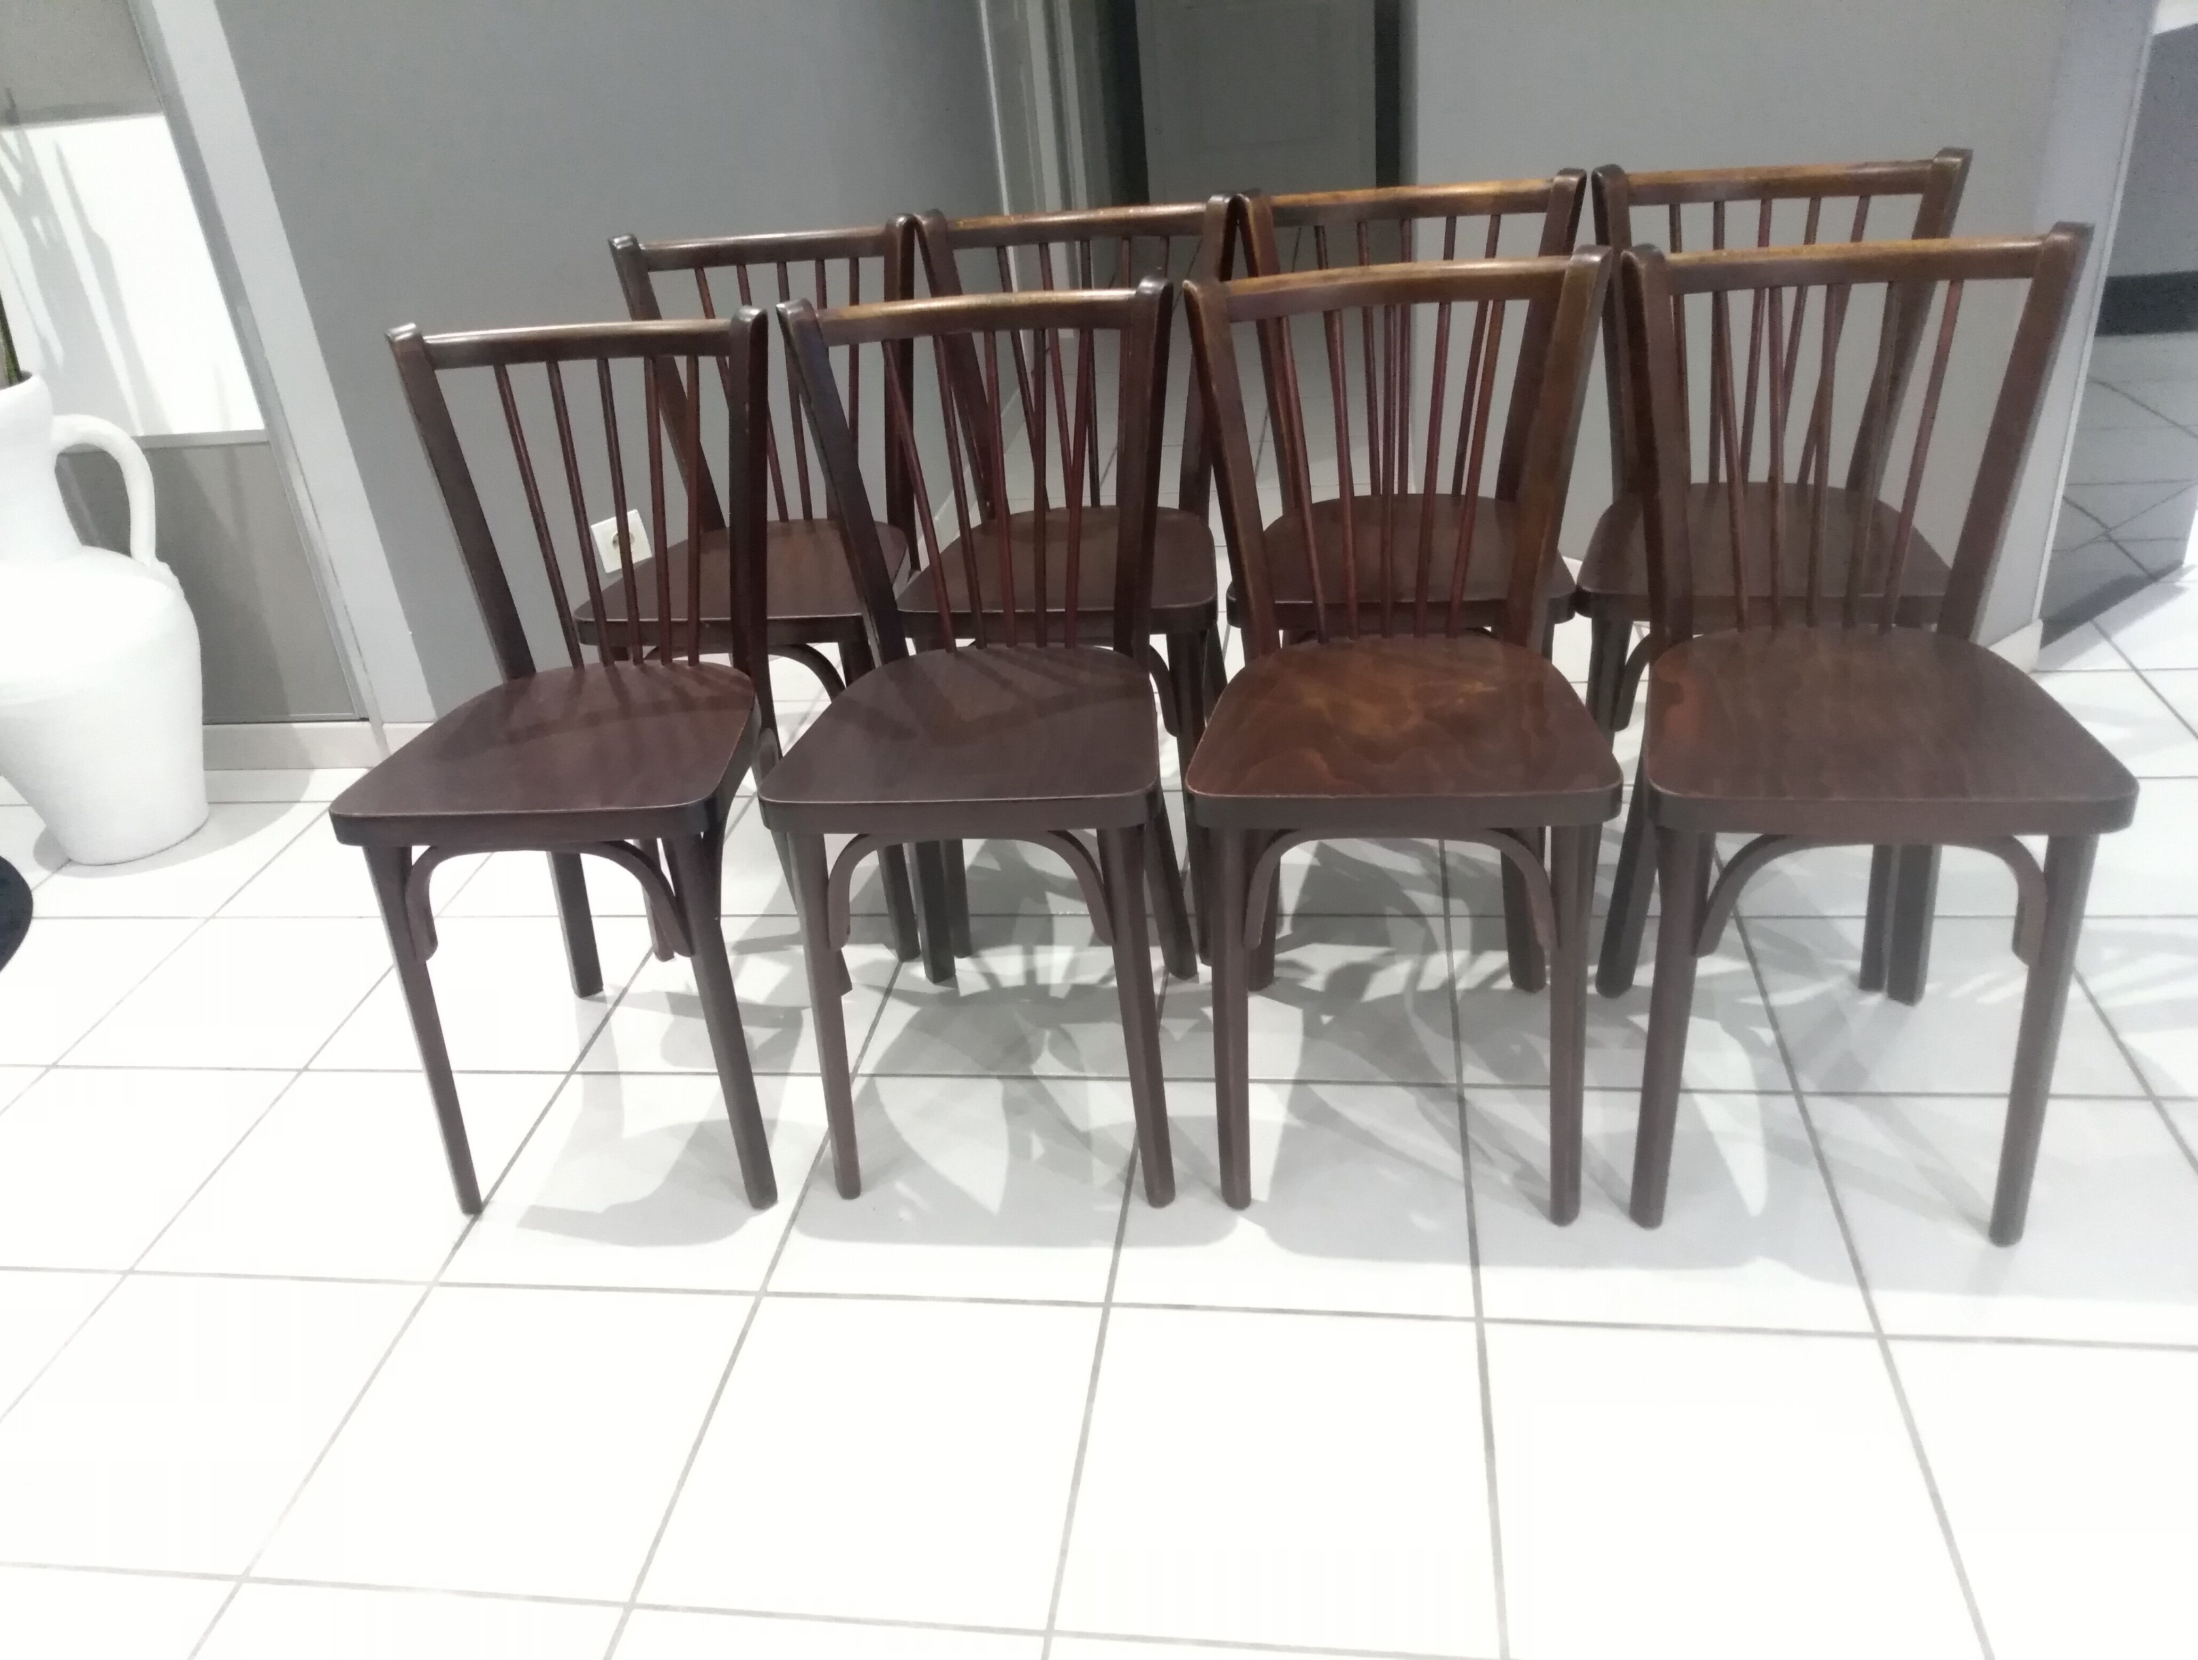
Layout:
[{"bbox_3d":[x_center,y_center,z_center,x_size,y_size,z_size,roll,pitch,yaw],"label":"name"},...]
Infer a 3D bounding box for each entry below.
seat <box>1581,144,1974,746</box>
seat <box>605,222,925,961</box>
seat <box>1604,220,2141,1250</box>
[{"bbox_3d":[0.743,-0.292,1.891,0.400,0.821,0.445,3,31,15],"label":"seat"},{"bbox_3d":[-0.412,-0.294,2.100,0.400,0.821,0.445,-1,30,9],"label":"seat"},{"bbox_3d":[0.682,-0.078,1.529,0.400,0.821,0.445,1,30,11],"label":"seat"}]

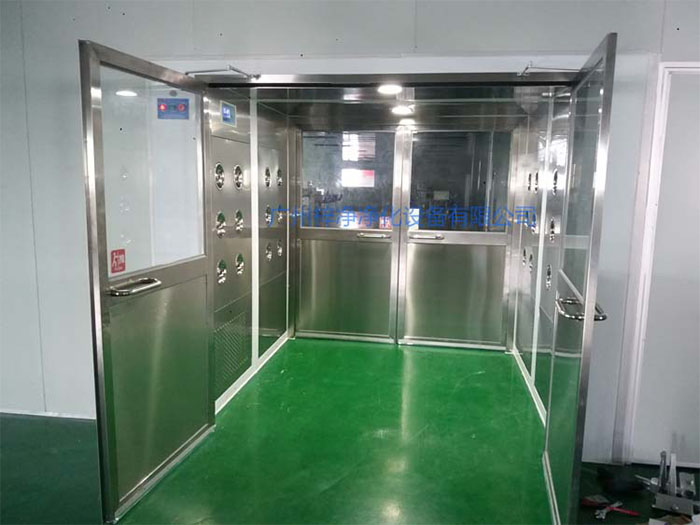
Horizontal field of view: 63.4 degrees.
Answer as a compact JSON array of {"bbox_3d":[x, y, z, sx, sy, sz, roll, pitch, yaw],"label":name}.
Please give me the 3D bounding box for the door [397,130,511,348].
[{"bbox_3d":[0.911,-0.201,4.972,0.945,1.915,0.050,2,8,9],"label":"door"}]

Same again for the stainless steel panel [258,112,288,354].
[{"bbox_3d":[-0.633,-0.274,4.664,0.040,1.901,0.893,2,8,9],"label":"stainless steel panel"}]

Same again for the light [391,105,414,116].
[{"bbox_3d":[0.399,-1.176,4.425,0.160,0.040,0.160,2,9,9],"label":"light"}]

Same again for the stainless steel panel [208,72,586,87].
[{"bbox_3d":[0.152,-0.955,2.986,1.967,0.062,0.060,2,9,9],"label":"stainless steel panel"}]

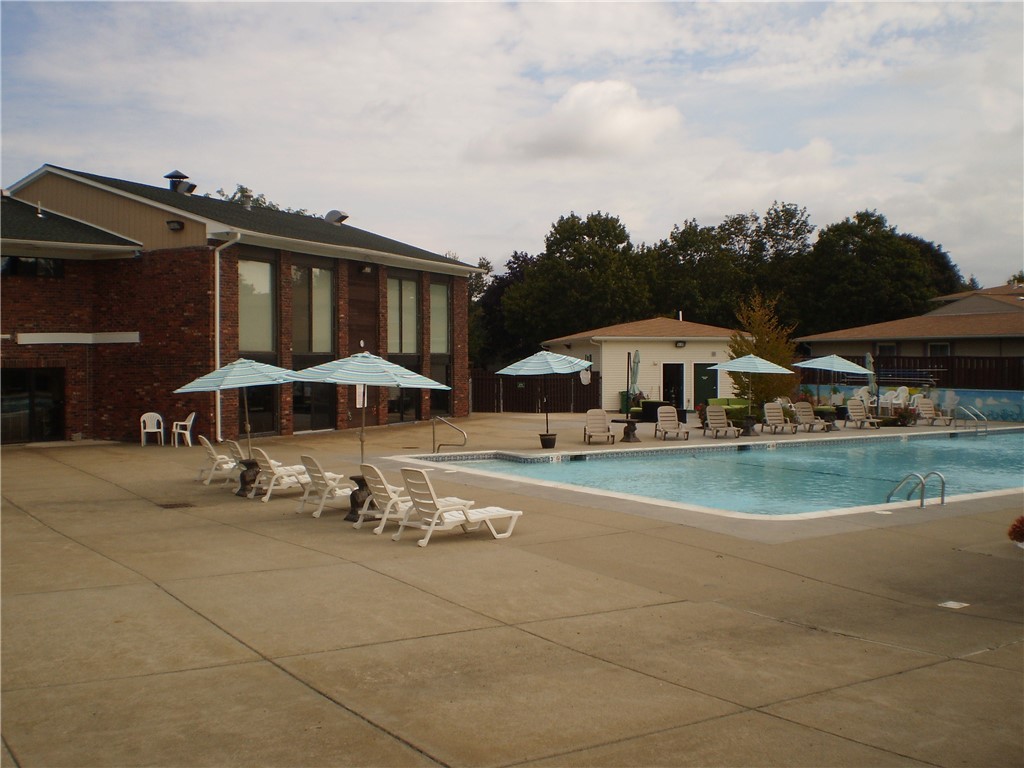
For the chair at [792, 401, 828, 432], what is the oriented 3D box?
[{"bbox_3d":[9.750,1.066,34.545,0.700,0.950,1.450,0,2,-12],"label":"chair"}]

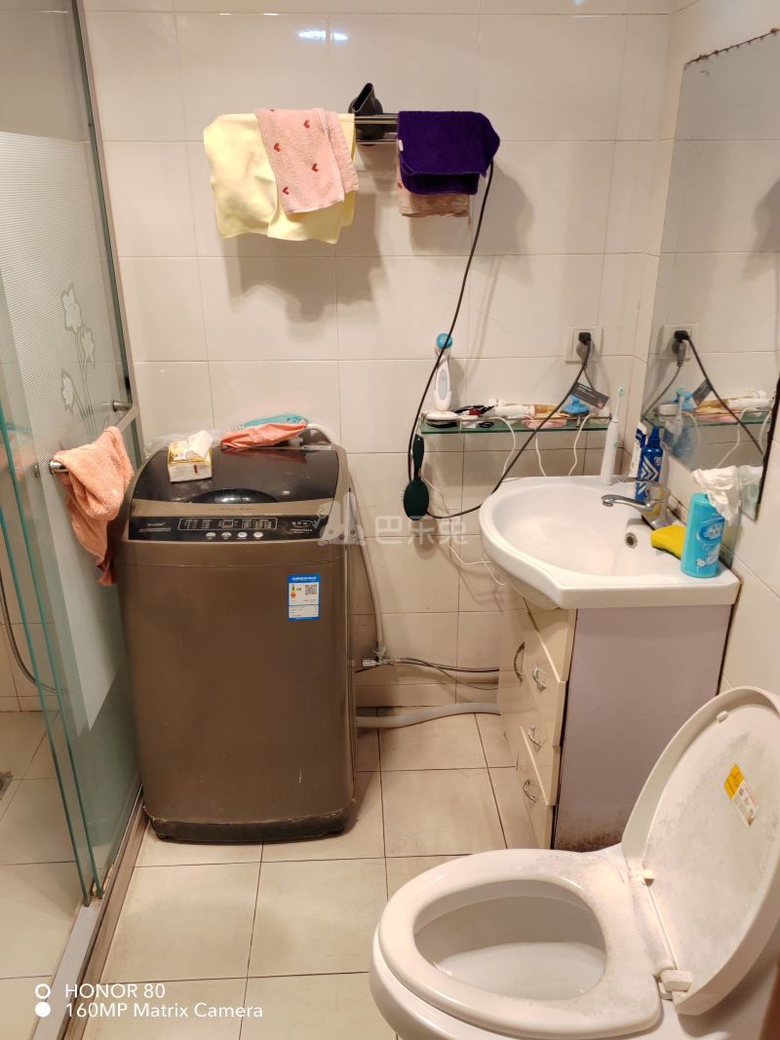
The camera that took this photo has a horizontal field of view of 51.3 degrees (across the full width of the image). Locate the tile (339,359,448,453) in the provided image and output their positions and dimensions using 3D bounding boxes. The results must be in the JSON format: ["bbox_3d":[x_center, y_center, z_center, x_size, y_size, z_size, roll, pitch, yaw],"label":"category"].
[{"bbox_3d":[0.035,-0.299,2.129,0.330,0.252,0.010,-1,24,-3],"label":"tile"}]

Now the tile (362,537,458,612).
[{"bbox_3d":[0.036,0.160,2.337,0.330,0.252,0.010,-1,24,-3],"label":"tile"}]

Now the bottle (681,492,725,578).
[{"bbox_3d":[0.625,0.027,1.601,0.077,0.165,0.060,-4,25,-8],"label":"bottle"}]

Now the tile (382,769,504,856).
[{"bbox_3d":[0.133,0.764,2.131,0.301,0.010,0.304,-1,24,-3],"label":"tile"}]

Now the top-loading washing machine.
[{"bbox_3d":[-0.357,0.290,2.053,0.521,0.905,0.495,-1,24,-3],"label":"top-loading washing machine"}]

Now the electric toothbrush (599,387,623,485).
[{"bbox_3d":[0.558,-0.210,2.024,0.032,0.245,0.030,20,31,37],"label":"electric toothbrush"}]

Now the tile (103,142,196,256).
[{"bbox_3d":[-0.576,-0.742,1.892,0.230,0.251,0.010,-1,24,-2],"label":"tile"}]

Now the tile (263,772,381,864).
[{"bbox_3d":[-0.167,0.768,2.106,0.300,0.010,0.300,-1,24,-2],"label":"tile"}]

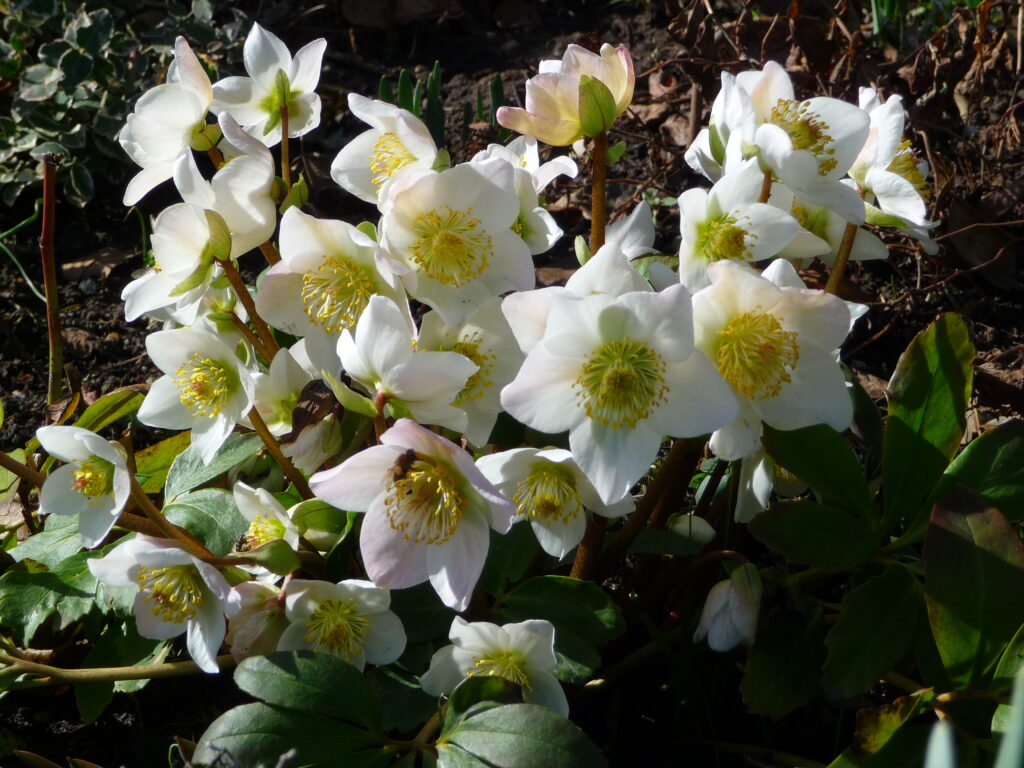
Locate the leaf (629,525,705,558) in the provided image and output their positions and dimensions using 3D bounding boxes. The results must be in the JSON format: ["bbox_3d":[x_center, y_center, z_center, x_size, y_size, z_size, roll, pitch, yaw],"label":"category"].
[{"bbox_3d":[0.059,0.060,1.160,0.030,0.006,0.018,8,42,9],"label":"leaf"}]

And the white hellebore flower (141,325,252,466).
[{"bbox_3d":[-0.118,0.005,1.140,0.044,0.047,0.025,13,11,26],"label":"white hellebore flower"}]

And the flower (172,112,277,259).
[{"bbox_3d":[-0.111,-0.076,1.180,0.028,0.053,0.050,10,29,31],"label":"flower"}]

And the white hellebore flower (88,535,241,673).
[{"bbox_3d":[-0.127,0.080,1.110,0.052,0.047,0.030,13,17,23],"label":"white hellebore flower"}]

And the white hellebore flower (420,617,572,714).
[{"bbox_3d":[-0.006,0.100,1.060,0.050,0.040,0.026,1,24,3],"label":"white hellebore flower"}]

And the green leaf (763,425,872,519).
[{"bbox_3d":[0.115,0.033,1.140,0.048,0.009,0.028,38,60,22],"label":"green leaf"}]

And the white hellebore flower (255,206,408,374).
[{"bbox_3d":[-0.067,-0.035,1.150,0.058,0.058,0.030,13,12,22],"label":"white hellebore flower"}]

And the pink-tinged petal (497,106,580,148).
[{"bbox_3d":[0.011,-0.095,1.130,0.026,0.014,0.024,-25,37,-38],"label":"pink-tinged petal"}]

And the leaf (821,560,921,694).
[{"bbox_3d":[0.128,0.088,1.090,0.031,0.010,0.055,25,70,20],"label":"leaf"}]

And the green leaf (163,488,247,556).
[{"bbox_3d":[-0.114,0.052,1.140,0.034,0.012,0.026,19,44,21],"label":"green leaf"}]

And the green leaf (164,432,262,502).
[{"bbox_3d":[-0.113,0.032,1.150,0.045,0.012,0.026,-29,44,-20],"label":"green leaf"}]

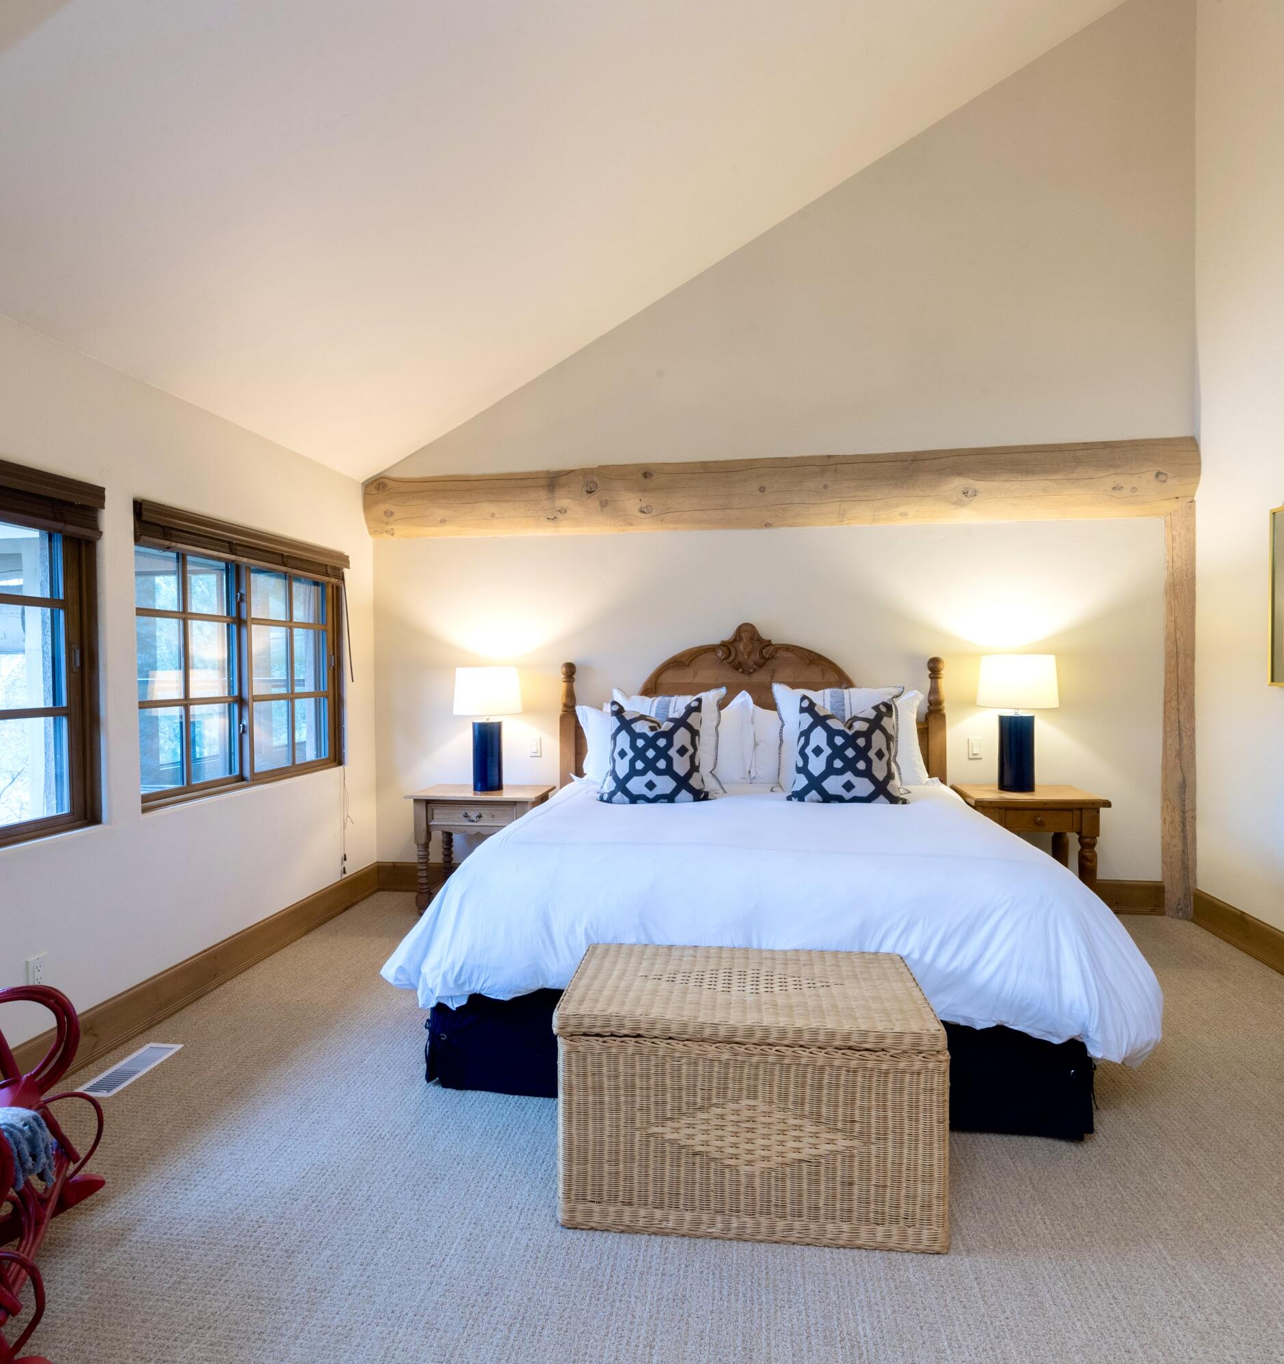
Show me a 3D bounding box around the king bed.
[{"bbox_3d":[0.439,0.487,3.387,2.360,1.580,2.200,0,1,8],"label":"king bed"}]

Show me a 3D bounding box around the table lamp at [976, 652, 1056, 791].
[{"bbox_3d":[1.918,0.209,4.061,0.380,0.692,0.380,0,1,8],"label":"table lamp"}]

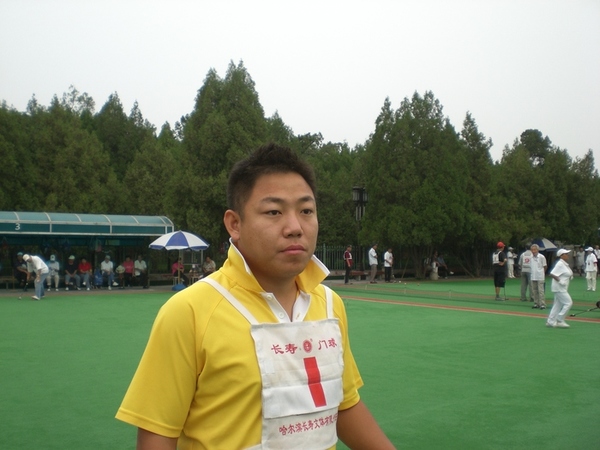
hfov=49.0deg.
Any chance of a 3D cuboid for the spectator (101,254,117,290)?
[{"bbox_3d":[-6.794,1.672,23.441,0.520,1.230,0.700,1,-2,-23],"label":"spectator"}]

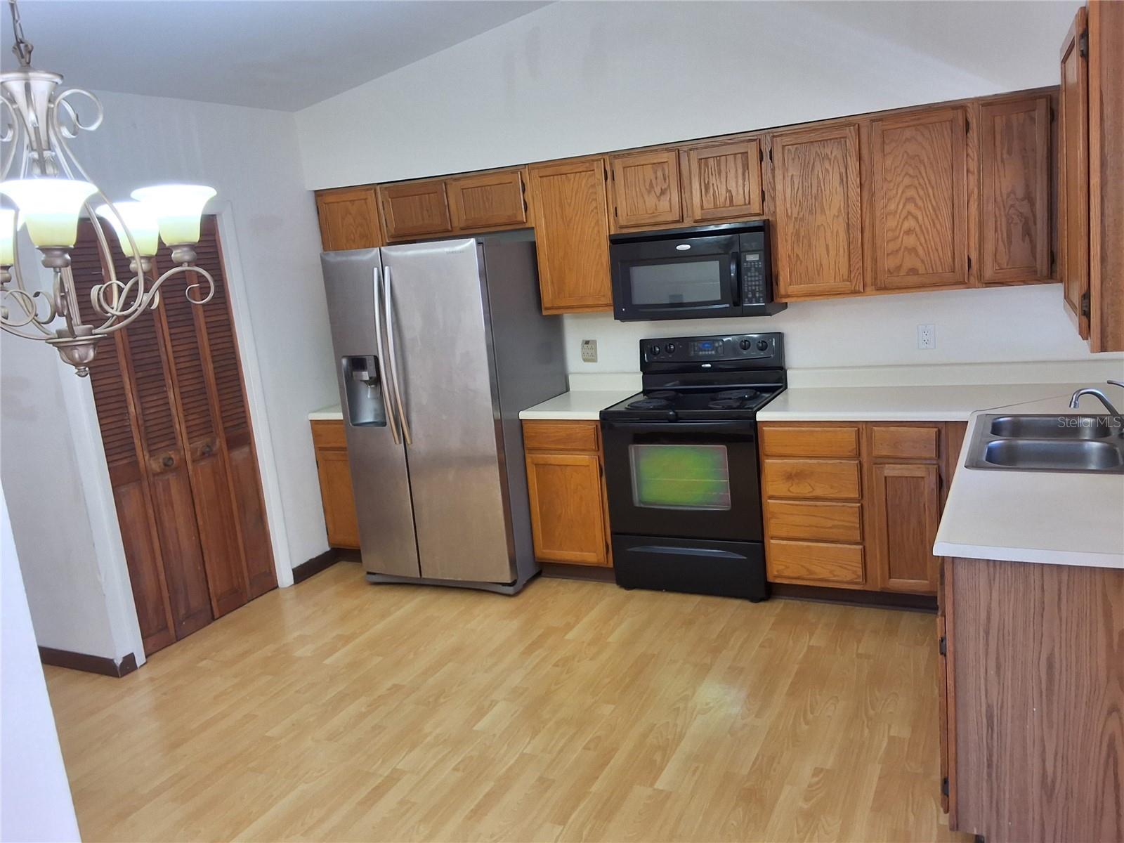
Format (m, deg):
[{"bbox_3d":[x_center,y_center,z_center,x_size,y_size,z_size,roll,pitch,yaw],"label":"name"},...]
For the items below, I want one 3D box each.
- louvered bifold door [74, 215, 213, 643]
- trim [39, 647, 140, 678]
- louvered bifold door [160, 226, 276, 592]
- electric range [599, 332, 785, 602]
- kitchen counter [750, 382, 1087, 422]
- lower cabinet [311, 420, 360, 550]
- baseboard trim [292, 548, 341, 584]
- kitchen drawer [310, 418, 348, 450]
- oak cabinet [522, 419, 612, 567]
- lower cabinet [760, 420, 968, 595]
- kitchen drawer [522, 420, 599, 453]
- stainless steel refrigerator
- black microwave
[{"bbox_3d":[-1.964,0.075,4.222,0.035,2.005,0.452,0,12,27],"label":"louvered bifold door"},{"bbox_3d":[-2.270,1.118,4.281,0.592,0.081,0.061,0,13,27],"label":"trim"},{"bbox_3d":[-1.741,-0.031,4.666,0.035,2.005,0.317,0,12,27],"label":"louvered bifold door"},{"bbox_3d":[0.685,0.207,4.545,0.759,1.188,0.668,0,13,27],"label":"electric range"},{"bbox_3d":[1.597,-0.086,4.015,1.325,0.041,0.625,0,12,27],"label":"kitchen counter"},{"bbox_3d":[-1.087,0.309,5.511,0.460,0.779,0.614,0,13,27],"label":"lower cabinet"},{"bbox_3d":[-1.410,0.823,5.218,0.015,0.087,0.405,0,12,27],"label":"baseboard trim"},{"bbox_3d":[-1.150,0.025,5.283,0.400,0.155,0.430,0,12,27],"label":"kitchen drawer"},{"bbox_3d":[0.161,0.308,4.805,0.437,0.778,0.615,0,12,27],"label":"oak cabinet"},{"bbox_3d":[1.424,0.310,4.172,0.862,0.778,0.615,0,12,27],"label":"lower cabinet"},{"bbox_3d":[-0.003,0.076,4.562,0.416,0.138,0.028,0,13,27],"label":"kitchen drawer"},{"bbox_3d":[-0.559,-0.064,4.964,0.909,1.797,0.906,0,12,25],"label":"stainless steel refrigerator"},{"bbox_3d":[0.661,-0.732,4.452,0.765,0.426,0.378,0,12,27],"label":"black microwave"}]

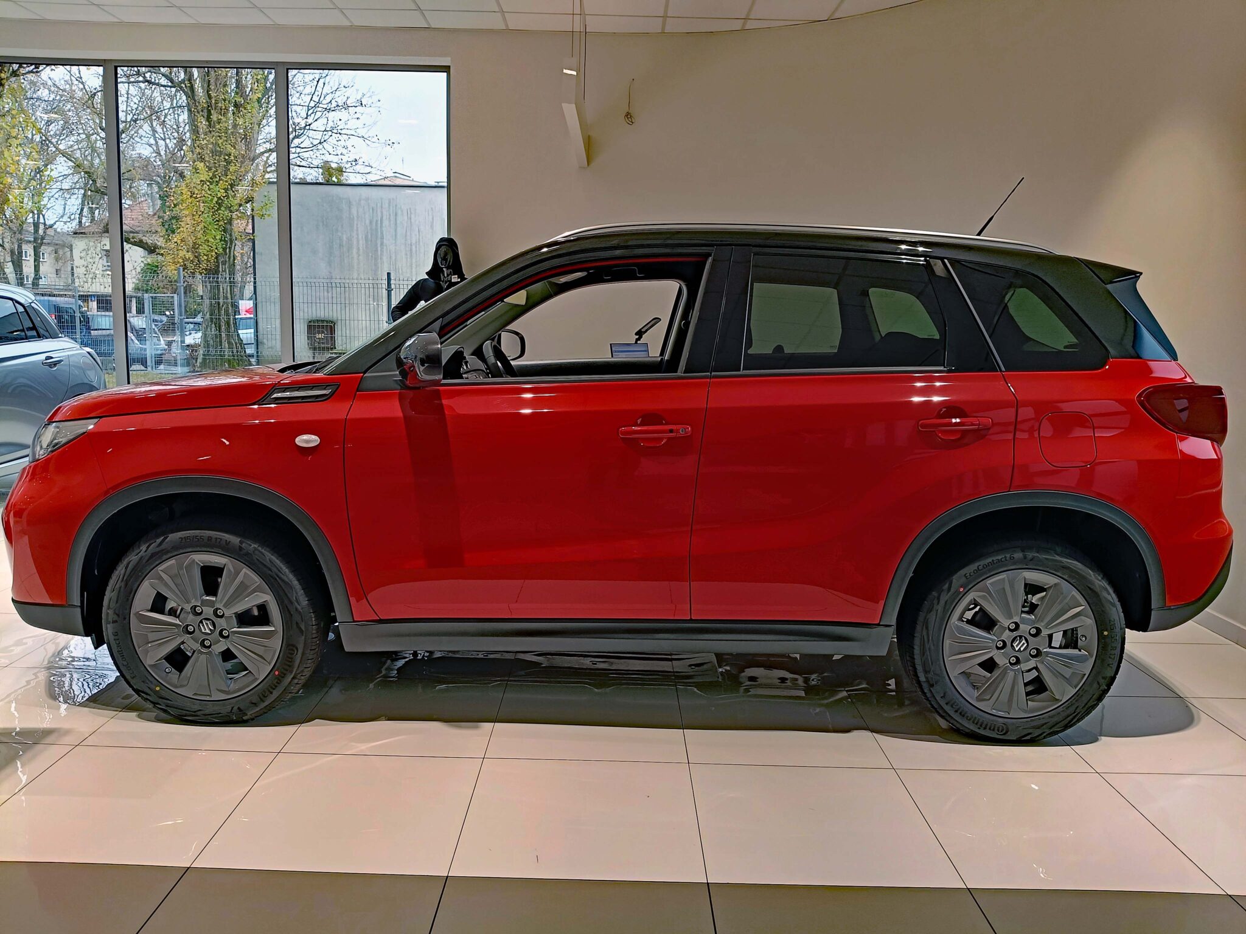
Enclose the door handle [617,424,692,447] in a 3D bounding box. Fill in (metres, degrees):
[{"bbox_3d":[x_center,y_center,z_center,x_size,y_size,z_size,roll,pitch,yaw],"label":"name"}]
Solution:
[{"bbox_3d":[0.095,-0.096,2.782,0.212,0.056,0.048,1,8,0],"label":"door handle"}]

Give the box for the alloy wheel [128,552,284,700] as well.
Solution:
[{"bbox_3d":[-1.271,0.472,2.950,0.472,0.472,0.185,1,8,0],"label":"alloy wheel"}]

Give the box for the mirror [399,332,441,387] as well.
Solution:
[{"bbox_3d":[-0.585,-0.315,2.715,0.125,0.160,0.225,1,8,0],"label":"mirror"}]

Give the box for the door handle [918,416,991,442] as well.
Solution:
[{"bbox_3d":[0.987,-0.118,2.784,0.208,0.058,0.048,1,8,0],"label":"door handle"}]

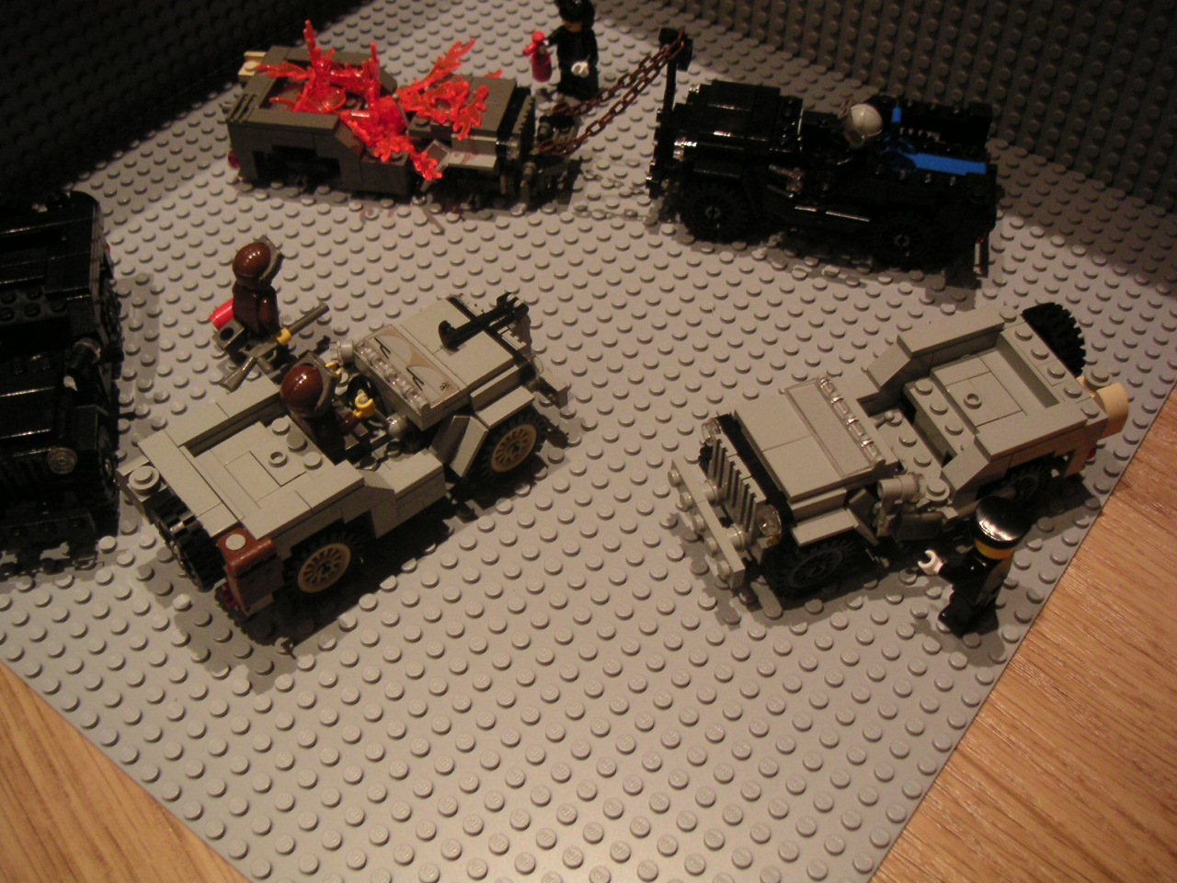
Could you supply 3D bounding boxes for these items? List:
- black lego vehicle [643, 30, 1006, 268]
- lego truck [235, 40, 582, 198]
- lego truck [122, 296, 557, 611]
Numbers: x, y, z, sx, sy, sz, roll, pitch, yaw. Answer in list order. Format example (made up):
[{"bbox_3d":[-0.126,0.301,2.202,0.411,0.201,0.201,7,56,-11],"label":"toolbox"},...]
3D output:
[{"bbox_3d":[0.081,-0.103,0.429,0.121,0.063,0.053,8,50,7],"label":"black lego vehicle"},{"bbox_3d":[-0.069,-0.122,0.453,0.128,0.049,0.050,7,50,6],"label":"lego truck"},{"bbox_3d":[-0.064,-0.002,0.354,0.123,0.044,0.053,-32,57,-24],"label":"lego truck"}]

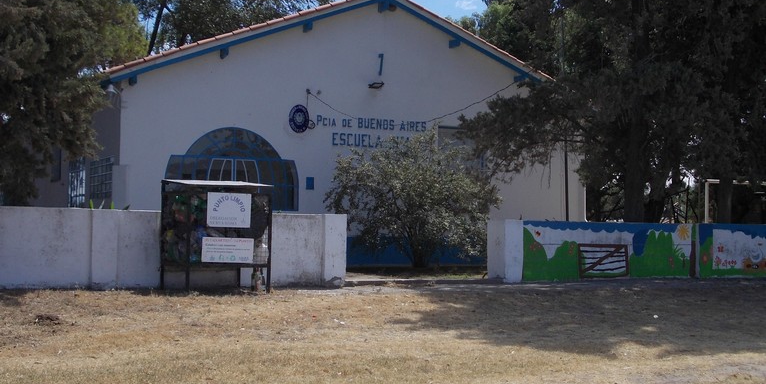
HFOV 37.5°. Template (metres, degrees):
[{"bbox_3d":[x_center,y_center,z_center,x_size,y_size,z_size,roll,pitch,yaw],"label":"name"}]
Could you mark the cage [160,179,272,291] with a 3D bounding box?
[{"bbox_3d":[-2.179,0.548,14.720,1.140,1.450,1.000,2,-3,-30],"label":"cage"}]

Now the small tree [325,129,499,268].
[{"bbox_3d":[0.503,0.110,19.699,2.950,2.400,2.800,0,-3,0],"label":"small tree"}]

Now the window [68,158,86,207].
[{"bbox_3d":[-5.950,-0.071,21.916,0.120,1.100,1.280,2,-3,-30],"label":"window"}]

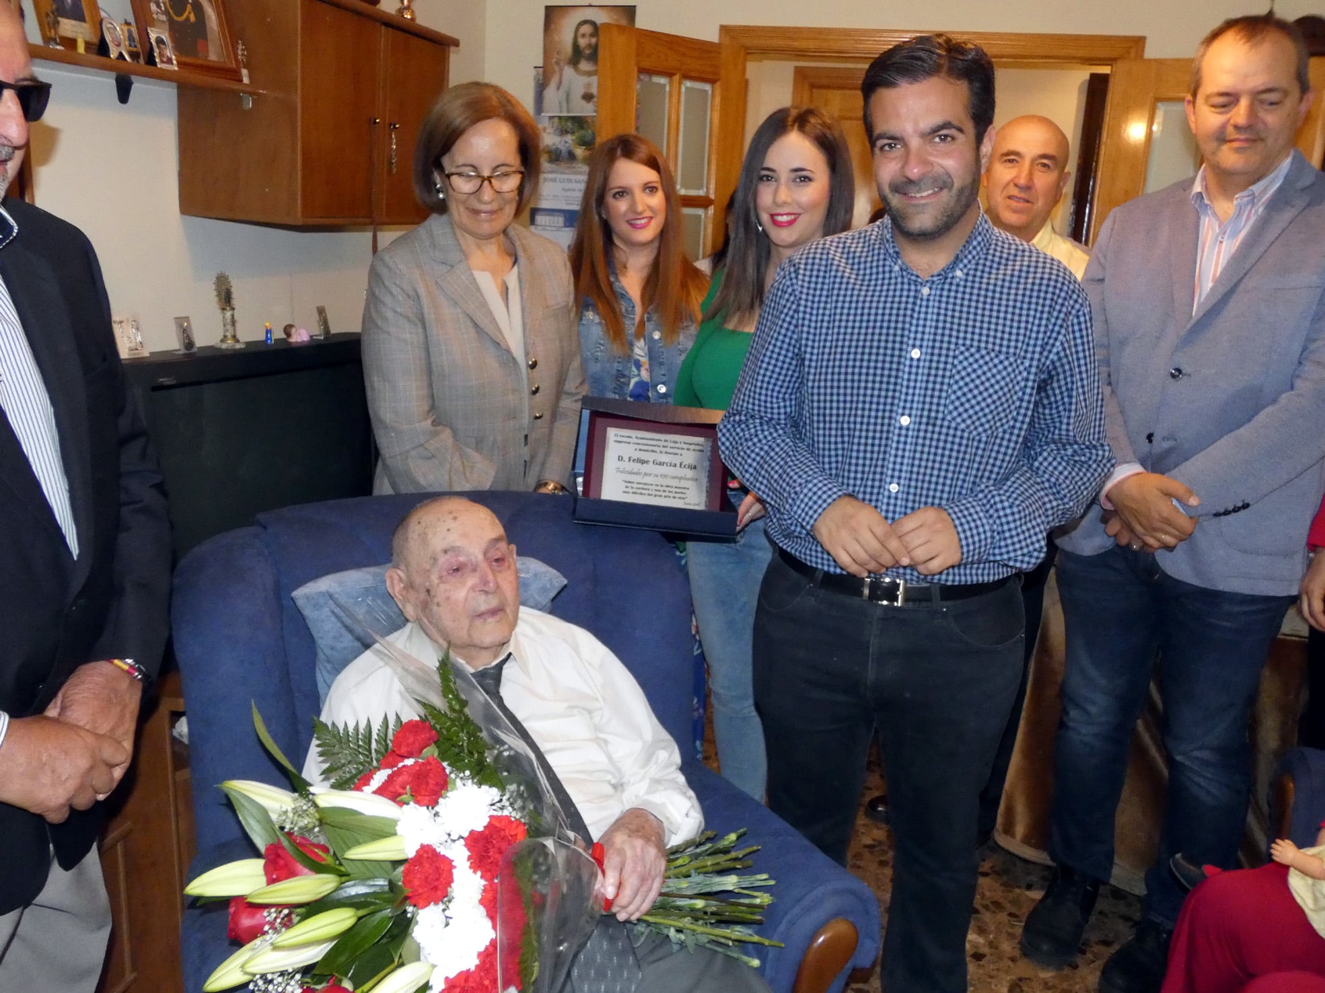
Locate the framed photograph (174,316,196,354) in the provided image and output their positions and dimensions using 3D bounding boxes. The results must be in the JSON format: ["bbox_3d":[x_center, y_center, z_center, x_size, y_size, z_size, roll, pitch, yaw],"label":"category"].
[{"bbox_3d":[-0.990,-0.336,2.383,0.028,0.076,0.040,10,15,25],"label":"framed photograph"}]

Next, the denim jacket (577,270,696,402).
[{"bbox_3d":[-0.081,-0.250,2.532,0.430,0.540,0.260,2,14,-7],"label":"denim jacket"}]

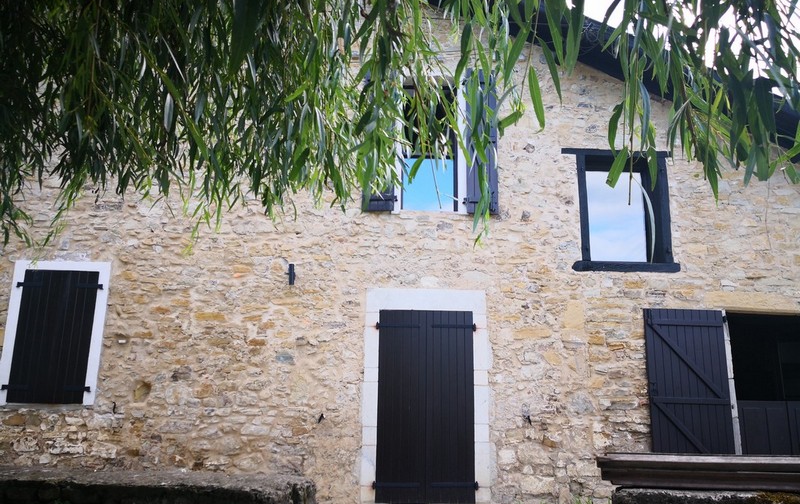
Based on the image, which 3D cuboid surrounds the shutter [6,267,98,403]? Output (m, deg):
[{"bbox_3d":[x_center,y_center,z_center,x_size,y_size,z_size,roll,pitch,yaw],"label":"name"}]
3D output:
[{"bbox_3d":[-3.891,0.949,7.049,0.862,1.486,0.060,1,-13,-2],"label":"shutter"}]

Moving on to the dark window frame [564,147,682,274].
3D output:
[{"bbox_3d":[2.671,-0.495,7.646,1.348,1.556,0.170,1,-13,-2],"label":"dark window frame"}]

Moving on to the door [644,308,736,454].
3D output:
[{"bbox_3d":[3.271,1.666,7.054,0.930,2.024,0.070,1,-13,-2],"label":"door"}]

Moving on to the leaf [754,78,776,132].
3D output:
[{"bbox_3d":[0.674,-0.270,1.150,0.031,0.105,0.014,-16,0,32],"label":"leaf"}]

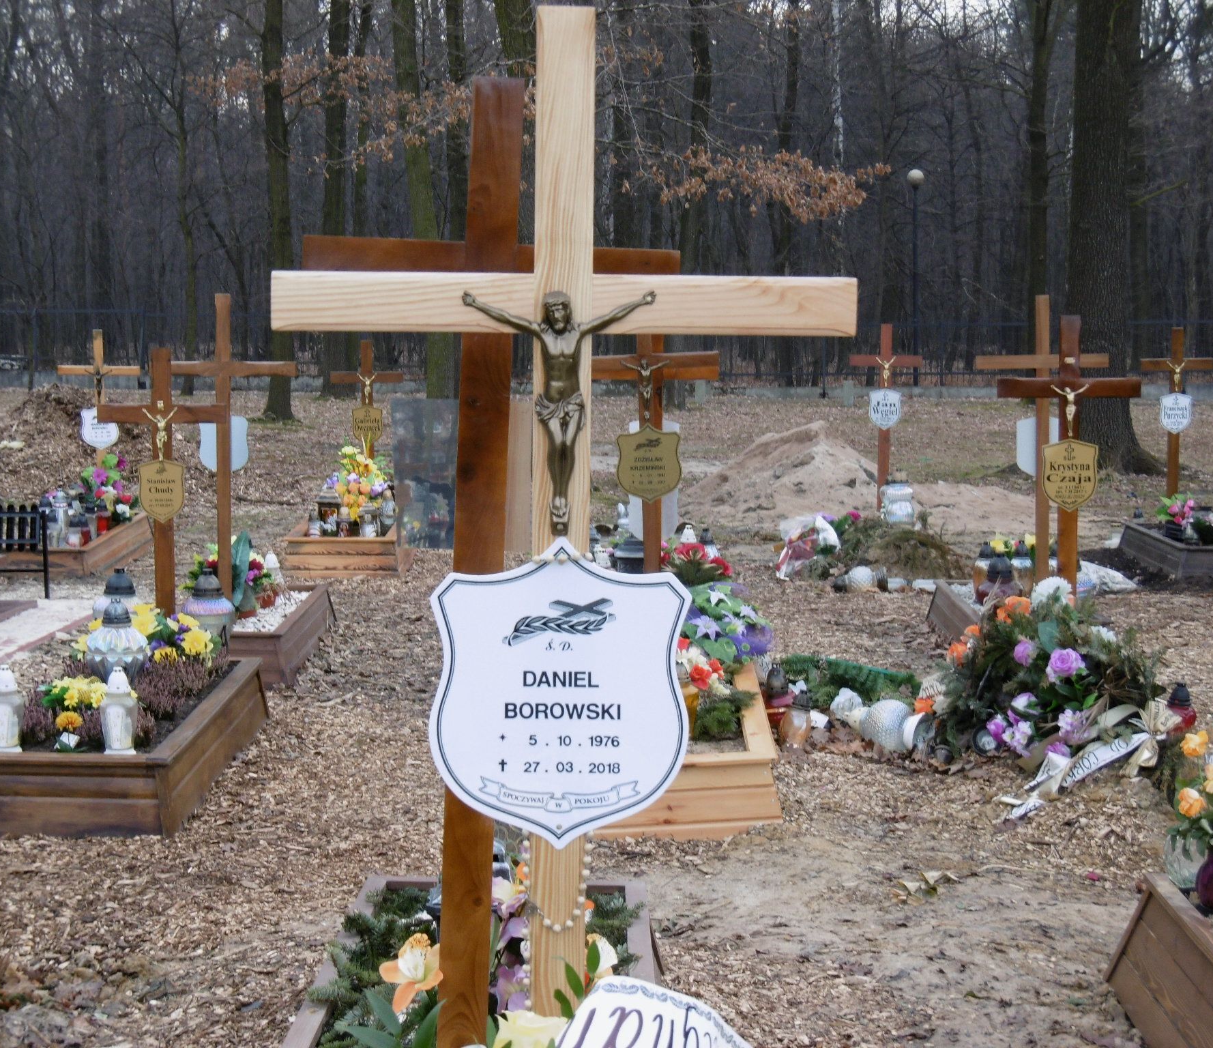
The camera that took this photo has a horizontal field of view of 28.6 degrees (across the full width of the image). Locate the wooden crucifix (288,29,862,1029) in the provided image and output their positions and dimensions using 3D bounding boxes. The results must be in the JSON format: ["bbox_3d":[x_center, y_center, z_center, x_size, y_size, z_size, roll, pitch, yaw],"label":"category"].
[{"bbox_3d":[-0.049,0.293,2.519,0.602,1.650,0.065,0,5,-1],"label":"wooden crucifix"}]

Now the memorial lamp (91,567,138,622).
[{"bbox_3d":[-1.915,0.353,9.365,0.212,0.360,0.212,0,5,0],"label":"memorial lamp"}]

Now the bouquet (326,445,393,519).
[{"bbox_3d":[-1.653,-0.269,15.922,0.430,0.520,0.360,0,5,0],"label":"bouquet"}]

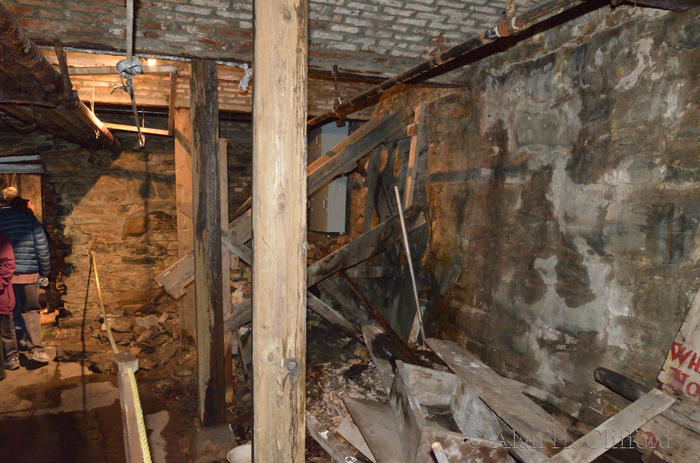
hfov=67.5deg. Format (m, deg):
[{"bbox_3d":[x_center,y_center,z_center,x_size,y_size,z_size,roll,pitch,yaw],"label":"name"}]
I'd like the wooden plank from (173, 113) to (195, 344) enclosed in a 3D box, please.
[{"bbox_3d":[-1.779,-0.028,5.703,0.190,2.557,0.190,-2,4,-20],"label":"wooden plank"}]

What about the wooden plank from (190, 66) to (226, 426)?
[{"bbox_3d":[-0.953,0.098,3.522,0.160,2.406,0.160,-2,4,-20],"label":"wooden plank"}]

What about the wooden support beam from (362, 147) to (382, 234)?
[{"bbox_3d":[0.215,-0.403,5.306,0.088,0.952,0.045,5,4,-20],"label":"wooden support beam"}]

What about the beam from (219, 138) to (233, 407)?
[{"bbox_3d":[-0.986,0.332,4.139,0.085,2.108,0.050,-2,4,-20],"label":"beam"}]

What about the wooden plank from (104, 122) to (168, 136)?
[{"bbox_3d":[-2.002,-0.948,4.893,0.606,0.042,0.080,1,3,-38],"label":"wooden plank"}]

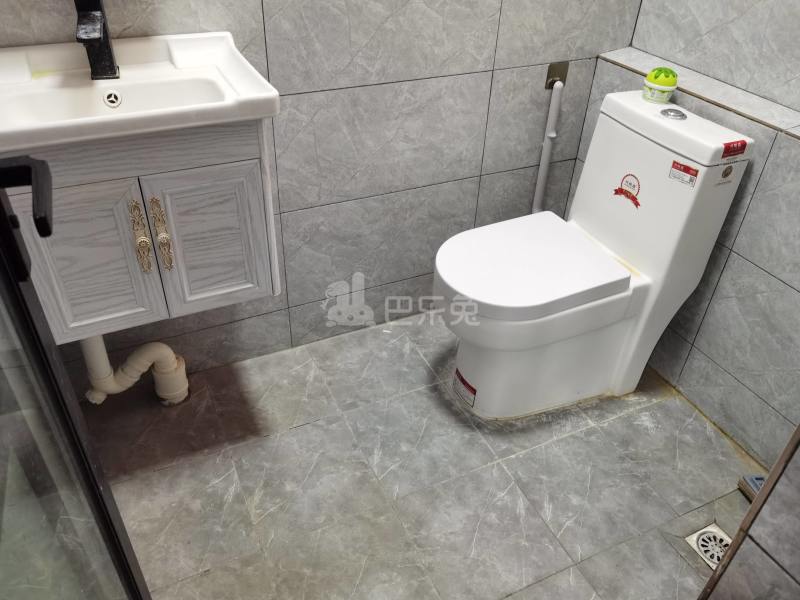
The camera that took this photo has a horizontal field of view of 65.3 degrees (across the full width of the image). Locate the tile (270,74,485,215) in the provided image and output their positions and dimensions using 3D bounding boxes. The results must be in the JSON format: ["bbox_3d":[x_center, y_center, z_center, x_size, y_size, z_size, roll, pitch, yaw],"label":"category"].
[{"bbox_3d":[-0.032,-0.418,1.631,0.600,0.302,0.013,-14,39,-21],"label":"tile"}]

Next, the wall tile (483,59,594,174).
[{"bbox_3d":[0.397,-0.527,1.804,0.350,0.302,0.013,-14,39,-21],"label":"wall tile"}]

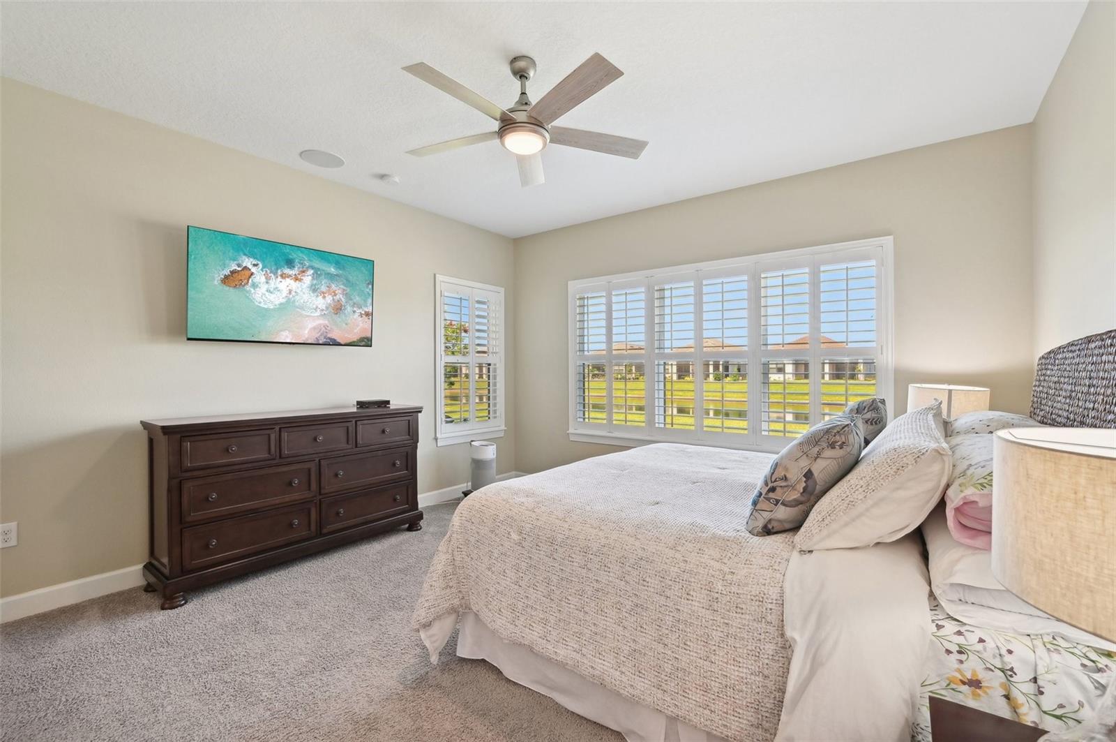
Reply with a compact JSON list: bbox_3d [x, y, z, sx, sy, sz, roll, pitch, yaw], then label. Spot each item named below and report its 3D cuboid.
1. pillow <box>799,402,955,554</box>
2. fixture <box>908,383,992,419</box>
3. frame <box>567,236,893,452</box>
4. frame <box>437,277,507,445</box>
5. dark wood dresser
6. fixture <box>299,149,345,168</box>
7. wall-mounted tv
[{"bbox_3d":[1.170,0.395,1.600,0.720,0.520,0.210,0,45,-54],"label":"pillow"},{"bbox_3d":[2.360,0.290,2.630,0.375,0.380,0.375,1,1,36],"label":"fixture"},{"bbox_3d":[1.221,-0.110,3.790,2.700,1.660,0.110,1,1,36],"label":"frame"},{"bbox_3d":[-0.884,-0.097,4.574,0.100,1.670,0.900,1,1,39],"label":"frame"},{"bbox_3d":[-1.809,0.796,3.093,0.470,1.015,1.620,1,1,38],"label":"dark wood dresser"},{"bbox_3d":[-1.699,-1.521,3.122,0.285,0.030,0.285,0,0,0],"label":"fixture"},{"bbox_3d":[-1.964,-0.560,3.216,0.050,0.715,1.225,1,1,39],"label":"wall-mounted tv"}]

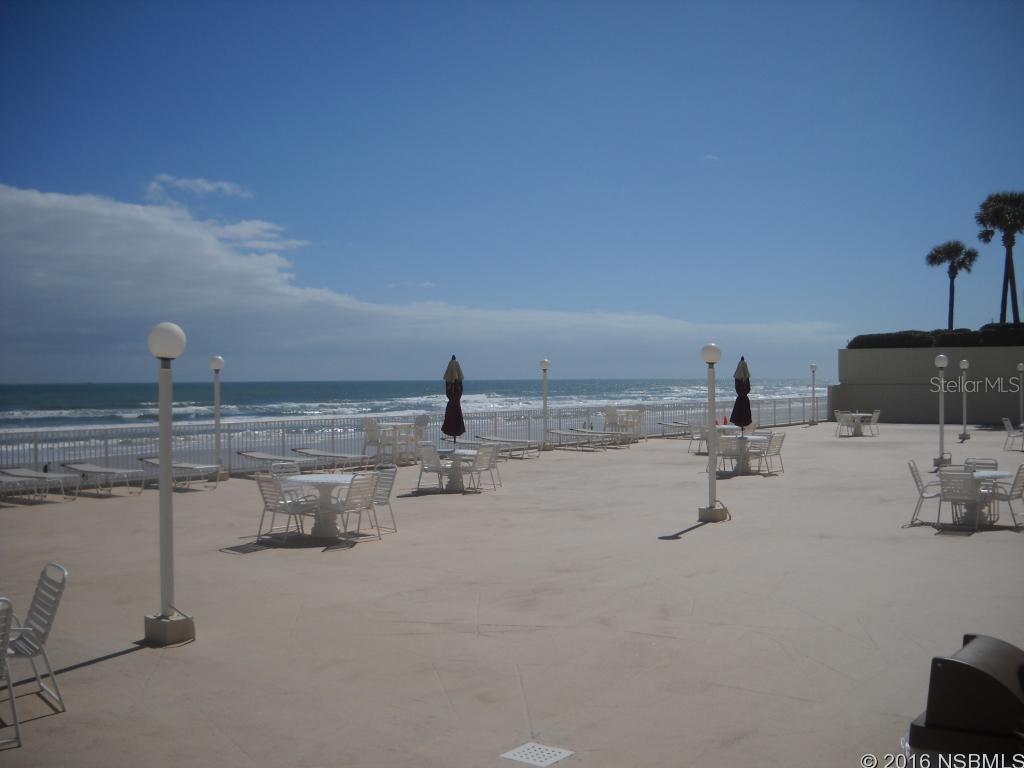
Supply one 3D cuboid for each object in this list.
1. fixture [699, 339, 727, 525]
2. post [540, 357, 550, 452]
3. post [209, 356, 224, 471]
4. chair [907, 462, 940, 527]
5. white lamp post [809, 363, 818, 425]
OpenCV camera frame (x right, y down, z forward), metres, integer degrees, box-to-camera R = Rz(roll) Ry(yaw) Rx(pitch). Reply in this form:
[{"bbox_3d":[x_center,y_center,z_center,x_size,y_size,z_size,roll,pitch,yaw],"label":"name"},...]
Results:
[{"bbox_3d":[2.847,0.684,15.995,0.330,2.520,0.330,0,0,38],"label":"fixture"},{"bbox_3d":[0.918,0.581,31.147,0.330,2.520,0.330,0,0,0],"label":"post"},{"bbox_3d":[-6.486,0.655,24.754,0.330,2.520,0.330,0,0,38],"label":"post"},{"bbox_3d":[5.696,1.453,15.193,0.620,0.850,0.580,0,0,26],"label":"chair"},{"bbox_3d":[12.390,0.439,46.168,0.330,2.520,0.330,0,0,38],"label":"white lamp post"}]

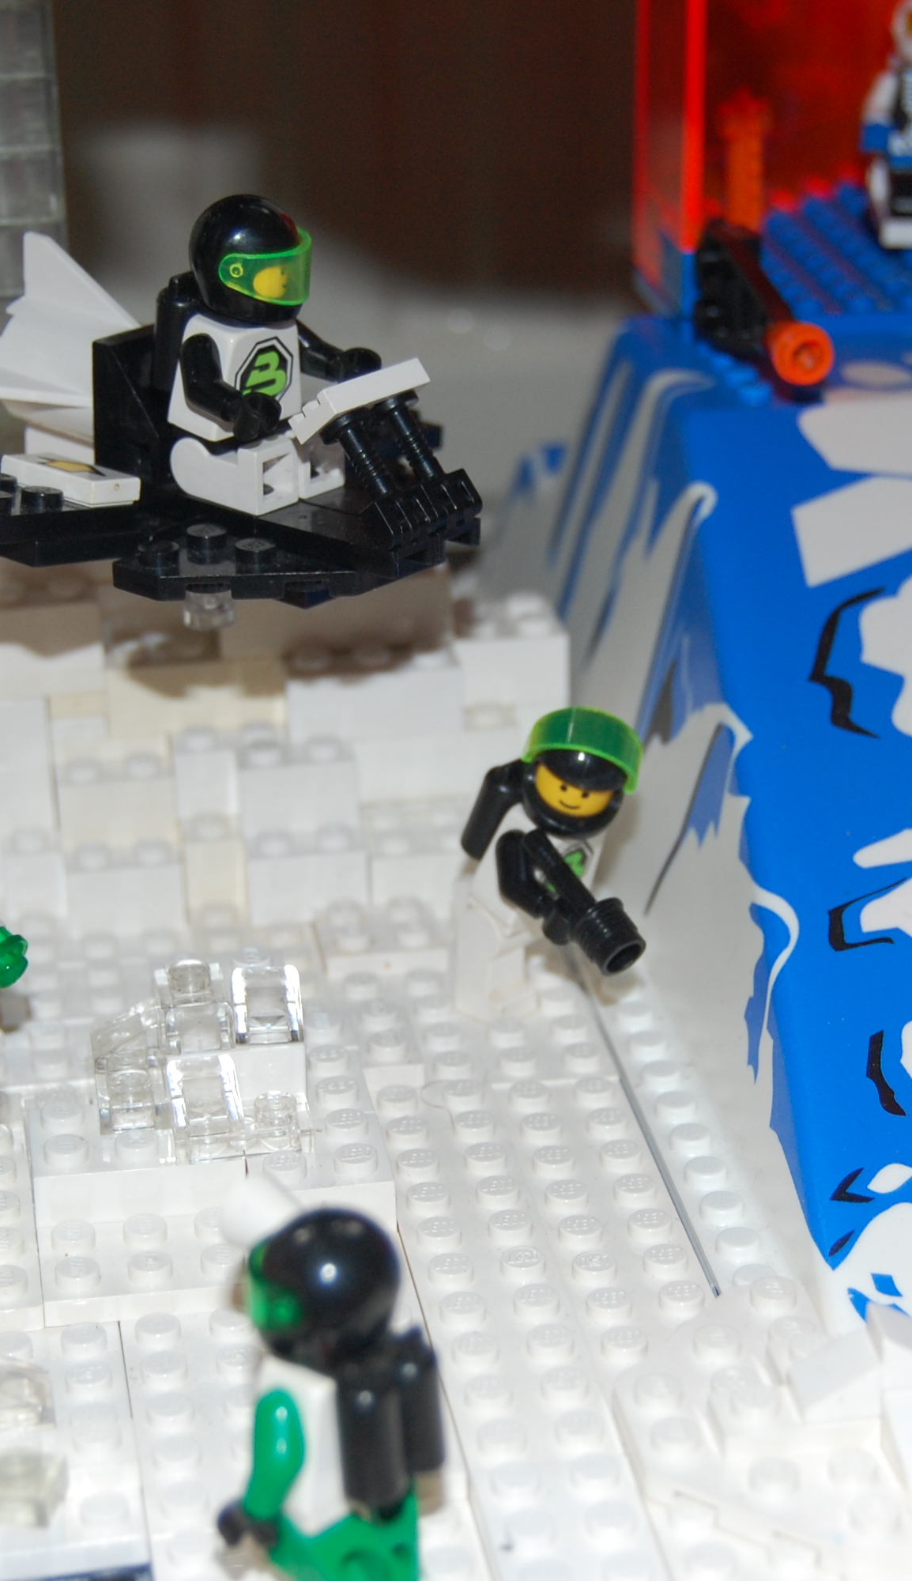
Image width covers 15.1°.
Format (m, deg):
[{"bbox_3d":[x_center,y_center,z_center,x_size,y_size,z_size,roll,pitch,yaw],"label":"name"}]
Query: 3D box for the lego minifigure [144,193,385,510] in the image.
[{"bbox_3d":[-0.025,-0.055,0.422,0.023,0.035,0.024,19,30,38],"label":"lego minifigure"}]

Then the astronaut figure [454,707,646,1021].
[{"bbox_3d":[0.011,0.009,0.427,0.023,0.040,0.026,-17,29,-34],"label":"astronaut figure"}]

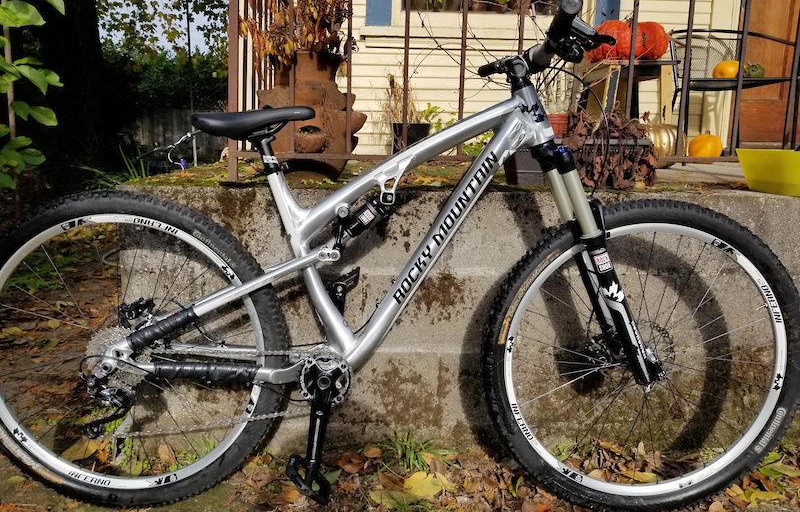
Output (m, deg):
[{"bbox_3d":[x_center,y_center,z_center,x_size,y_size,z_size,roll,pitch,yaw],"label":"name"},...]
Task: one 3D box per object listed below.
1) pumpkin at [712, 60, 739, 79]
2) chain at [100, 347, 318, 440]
[{"bbox_3d":[1.785,-0.995,3.250,0.175,0.125,0.165,7,12,29],"label":"pumpkin"},{"bbox_3d":[-0.406,0.304,1.328,0.534,0.217,0.030,1,8,-1],"label":"chain"}]

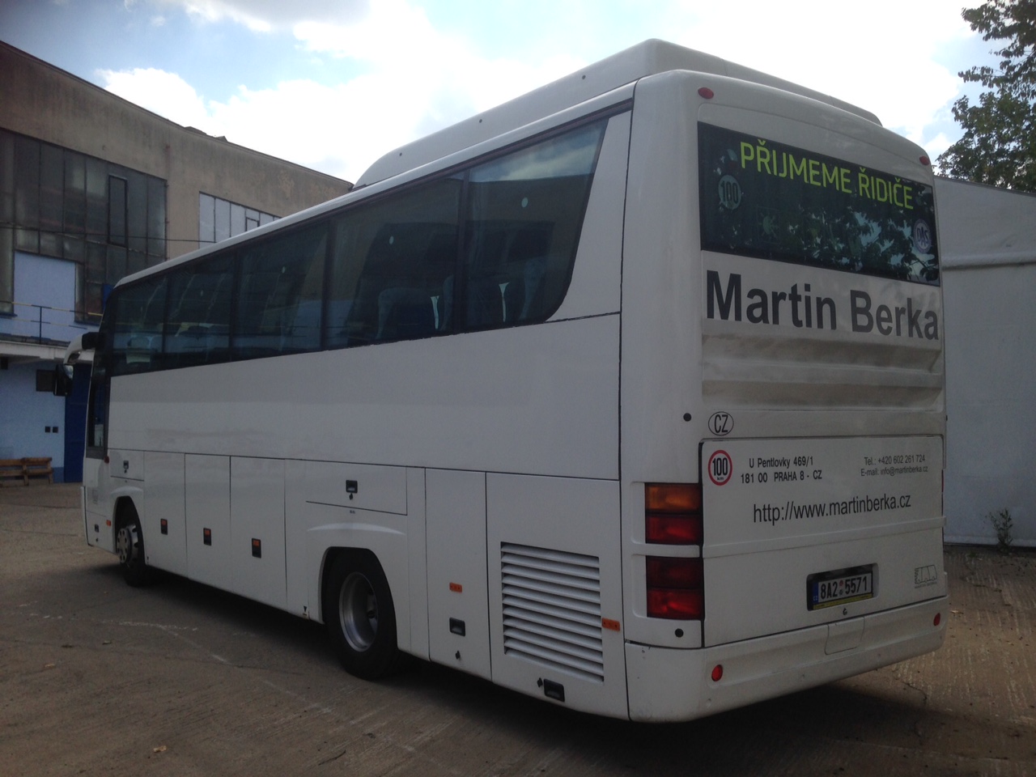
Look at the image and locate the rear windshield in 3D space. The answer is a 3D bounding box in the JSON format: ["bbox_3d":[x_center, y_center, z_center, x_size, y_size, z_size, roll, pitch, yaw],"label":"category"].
[{"bbox_3d":[1.625,-0.904,5.131,2.060,0.600,0.060,1,-5,-38],"label":"rear windshield"}]

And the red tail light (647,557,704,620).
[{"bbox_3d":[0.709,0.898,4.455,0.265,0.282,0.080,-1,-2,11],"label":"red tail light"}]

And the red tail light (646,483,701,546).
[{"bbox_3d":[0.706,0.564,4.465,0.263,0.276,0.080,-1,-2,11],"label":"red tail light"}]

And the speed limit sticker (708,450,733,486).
[{"bbox_3d":[0.922,0.362,4.490,0.162,0.160,0.010,1,-2,-38],"label":"speed limit sticker"}]

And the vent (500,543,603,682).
[{"bbox_3d":[0.165,1.095,4.930,0.045,0.585,0.760,1,-2,-38],"label":"vent"}]

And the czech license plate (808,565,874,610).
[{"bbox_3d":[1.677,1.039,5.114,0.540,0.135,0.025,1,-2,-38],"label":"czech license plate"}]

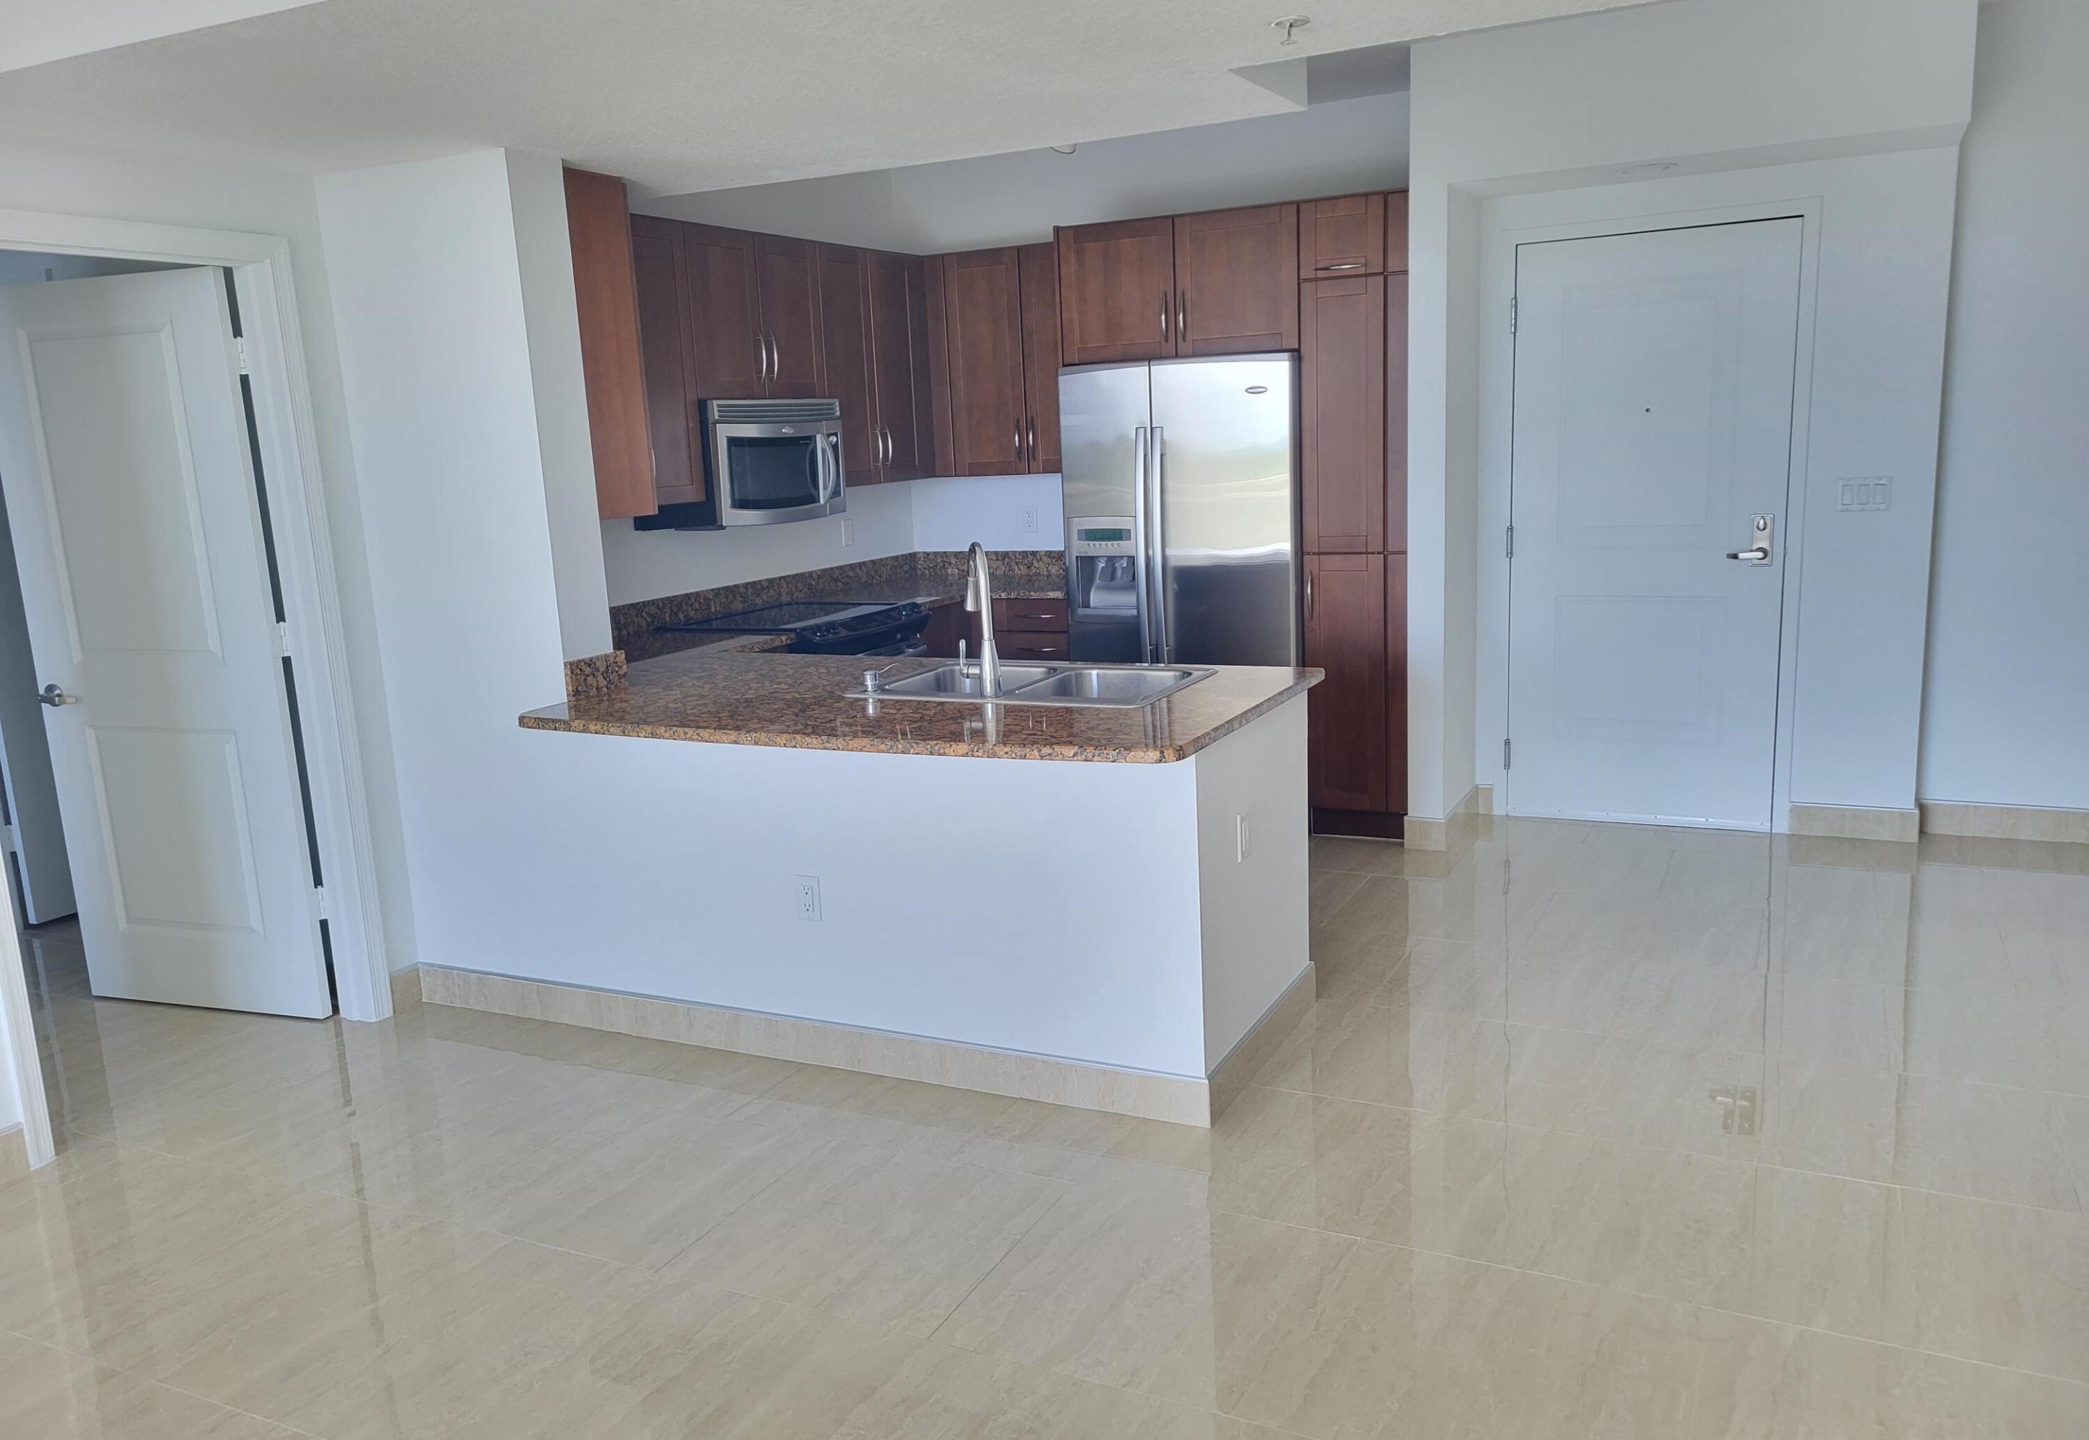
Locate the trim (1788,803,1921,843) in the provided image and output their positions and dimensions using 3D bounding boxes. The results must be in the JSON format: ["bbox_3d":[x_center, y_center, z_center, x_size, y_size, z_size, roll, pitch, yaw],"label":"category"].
[{"bbox_3d":[2.869,0.365,5.563,0.401,0.116,0.015,3,12,26],"label":"trim"}]

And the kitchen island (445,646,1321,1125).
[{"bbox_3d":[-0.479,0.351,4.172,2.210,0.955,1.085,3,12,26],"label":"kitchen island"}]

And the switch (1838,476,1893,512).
[{"bbox_3d":[2.797,-0.769,5.354,0.162,0.117,0.013,3,12,26],"label":"switch"}]

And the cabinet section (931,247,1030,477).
[{"bbox_3d":[-0.182,-1.485,6.588,0.387,0.897,0.328,3,12,26],"label":"cabinet section"}]

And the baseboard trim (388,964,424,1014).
[{"bbox_3d":[-1.840,0.775,4.515,0.015,0.115,0.108,3,12,26],"label":"baseboard trim"}]

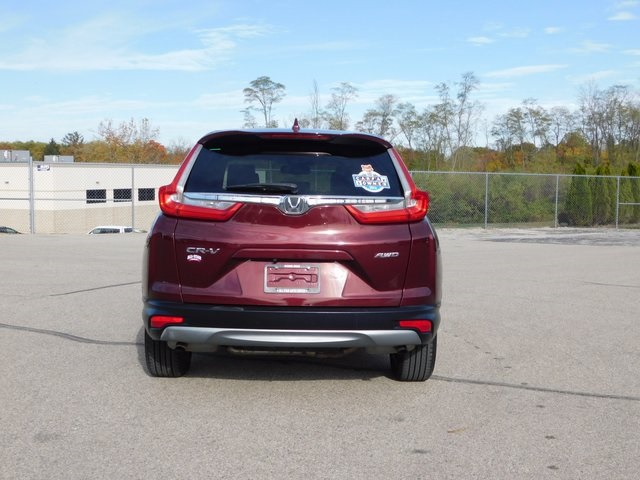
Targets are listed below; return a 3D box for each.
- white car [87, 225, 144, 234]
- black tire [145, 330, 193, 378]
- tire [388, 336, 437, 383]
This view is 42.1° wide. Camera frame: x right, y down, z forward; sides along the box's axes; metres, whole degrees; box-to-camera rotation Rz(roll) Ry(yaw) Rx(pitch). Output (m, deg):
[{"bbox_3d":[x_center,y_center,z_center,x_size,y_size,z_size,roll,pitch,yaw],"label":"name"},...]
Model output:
[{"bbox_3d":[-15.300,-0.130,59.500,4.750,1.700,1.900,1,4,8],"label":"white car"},{"bbox_3d":[-0.987,0.538,5.530,0.240,0.738,0.738,1,3,-2],"label":"black tire"},{"bbox_3d":[0.620,0.577,5.580,0.240,0.738,0.738,1,3,-2],"label":"tire"}]

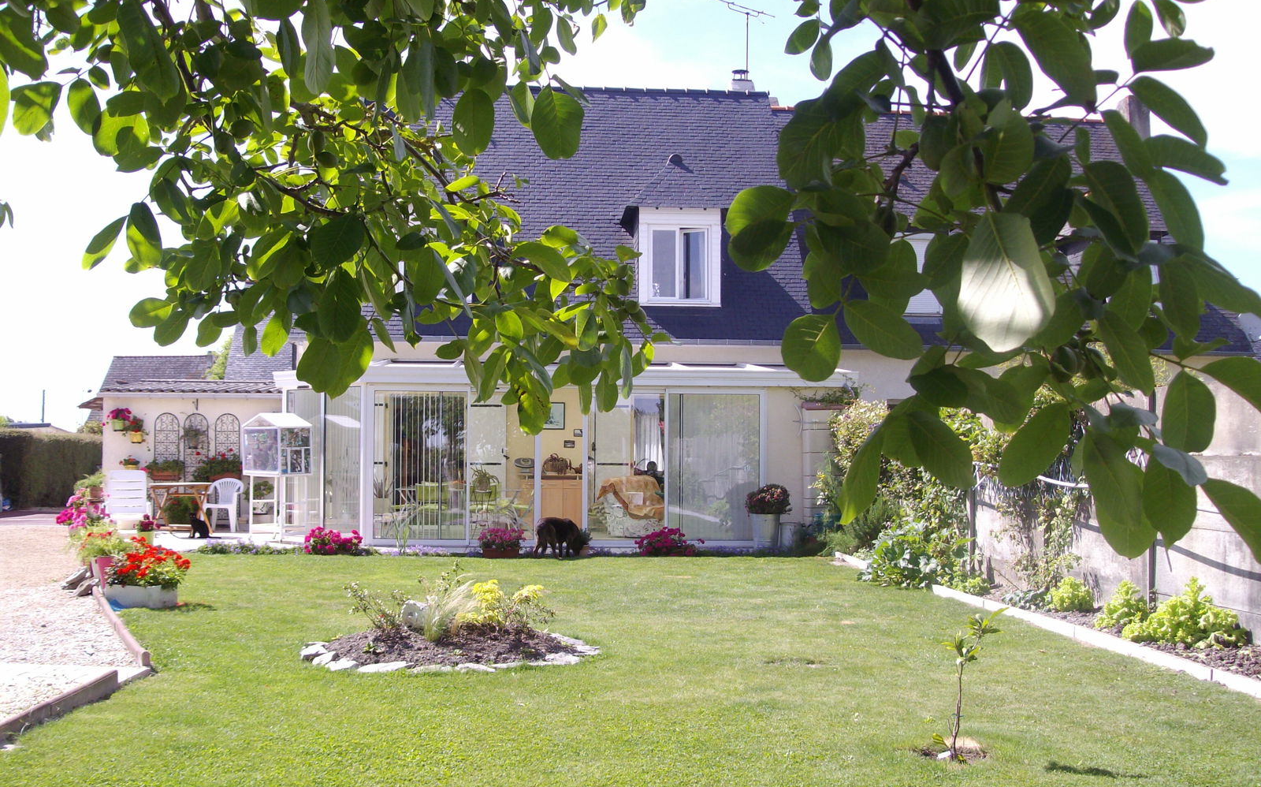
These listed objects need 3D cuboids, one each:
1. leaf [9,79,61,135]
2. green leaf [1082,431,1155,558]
[{"bbox_3d":[-1.226,-0.587,2.700,0.098,0.112,0.050,1,-2,-11],"label":"leaf"},{"bbox_3d":[0.520,0.109,1.420,0.062,0.153,0.035,-19,0,18],"label":"green leaf"}]

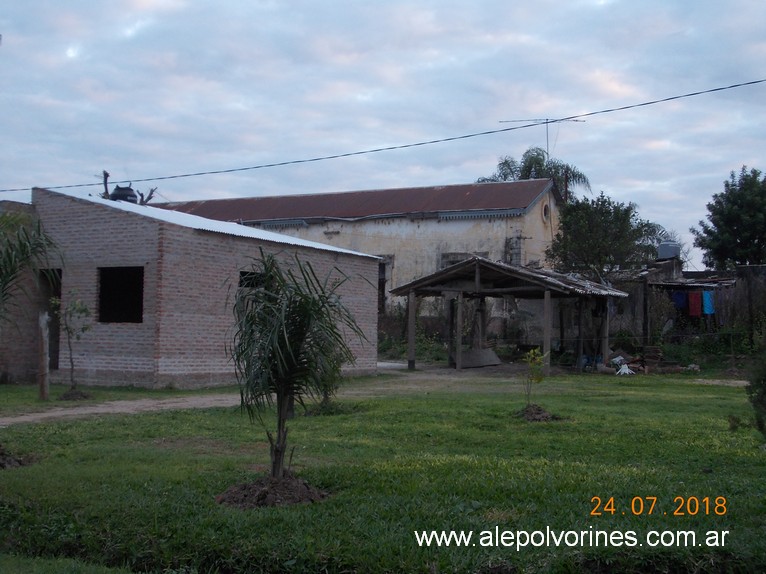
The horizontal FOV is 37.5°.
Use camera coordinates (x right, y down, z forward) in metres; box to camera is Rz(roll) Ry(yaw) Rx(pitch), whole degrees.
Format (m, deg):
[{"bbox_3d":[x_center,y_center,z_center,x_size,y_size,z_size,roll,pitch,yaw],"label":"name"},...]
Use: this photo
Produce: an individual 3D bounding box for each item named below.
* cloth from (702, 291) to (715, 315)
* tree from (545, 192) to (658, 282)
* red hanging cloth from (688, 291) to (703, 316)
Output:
[{"bbox_3d":[9.232,0.440,32.000,0.360,0.680,0.060,-1,-4,29],"label":"cloth"},{"bbox_3d":[6.732,-0.260,34.854,3.550,5.352,3.550,1,-3,0],"label":"tree"},{"bbox_3d":[8.864,0.468,32.000,0.400,0.740,0.060,-1,-4,29],"label":"red hanging cloth"}]

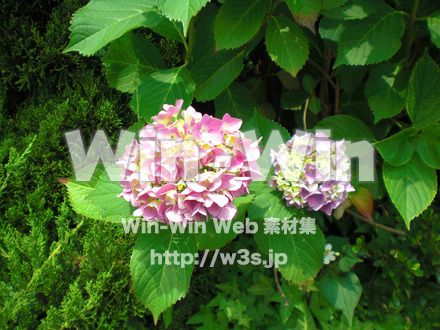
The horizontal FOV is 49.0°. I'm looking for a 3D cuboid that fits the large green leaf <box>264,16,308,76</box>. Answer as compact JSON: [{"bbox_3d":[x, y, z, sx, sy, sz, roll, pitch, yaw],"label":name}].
[{"bbox_3d":[0.108,-0.193,0.784,0.068,0.018,0.119,-17,72,-12],"label":"large green leaf"}]

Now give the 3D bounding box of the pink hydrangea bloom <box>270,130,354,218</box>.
[{"bbox_3d":[0.123,0.011,0.640,0.112,0.100,0.108,0,28,0],"label":"pink hydrangea bloom"}]

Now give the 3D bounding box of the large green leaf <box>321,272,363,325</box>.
[{"bbox_3d":[0.197,0.218,0.783,0.068,0.015,0.086,-7,64,-3],"label":"large green leaf"}]

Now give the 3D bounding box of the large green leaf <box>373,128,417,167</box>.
[{"bbox_3d":[0.252,-0.026,0.690,0.078,0.025,0.055,-23,59,-22],"label":"large green leaf"}]

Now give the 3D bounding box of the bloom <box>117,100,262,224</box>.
[{"bbox_3d":[-0.037,-0.003,0.580,0.172,0.135,0.165,0,28,0],"label":"bloom"}]

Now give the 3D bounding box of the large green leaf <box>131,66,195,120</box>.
[{"bbox_3d":[-0.069,-0.095,0.685,0.083,0.022,0.114,20,66,12],"label":"large green leaf"}]

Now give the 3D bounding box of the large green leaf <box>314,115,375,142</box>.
[{"bbox_3d":[0.179,-0.043,0.700,0.100,0.025,0.070,16,41,9],"label":"large green leaf"}]

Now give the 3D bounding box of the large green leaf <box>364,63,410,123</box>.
[{"bbox_3d":[0.282,-0.123,0.804,0.072,0.018,0.135,26,69,11],"label":"large green leaf"}]

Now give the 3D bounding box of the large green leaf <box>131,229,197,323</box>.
[{"bbox_3d":[-0.069,0.133,0.610,0.083,0.022,0.142,9,69,0],"label":"large green leaf"}]

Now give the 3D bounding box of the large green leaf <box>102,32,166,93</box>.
[{"bbox_3d":[-0.114,-0.149,0.734,0.117,0.022,0.090,9,71,13],"label":"large green leaf"}]

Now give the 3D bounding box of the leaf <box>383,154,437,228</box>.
[{"bbox_3d":[0.280,0.034,0.705,0.081,0.022,0.127,10,70,7],"label":"leaf"}]

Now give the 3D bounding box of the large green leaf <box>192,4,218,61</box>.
[{"bbox_3d":[-0.021,-0.203,0.740,0.055,0.025,0.095,5,69,2],"label":"large green leaf"}]

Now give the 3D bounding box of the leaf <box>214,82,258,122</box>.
[{"bbox_3d":[0.034,-0.091,0.804,0.080,0.018,0.111,-18,67,-8],"label":"leaf"}]

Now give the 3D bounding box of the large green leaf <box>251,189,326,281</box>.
[{"bbox_3d":[0.091,0.100,0.655,0.090,0.025,0.137,-20,68,-8],"label":"large green leaf"}]

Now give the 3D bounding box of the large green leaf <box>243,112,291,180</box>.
[{"bbox_3d":[0.063,-0.026,0.670,0.075,0.025,0.110,-4,54,-10],"label":"large green leaf"}]

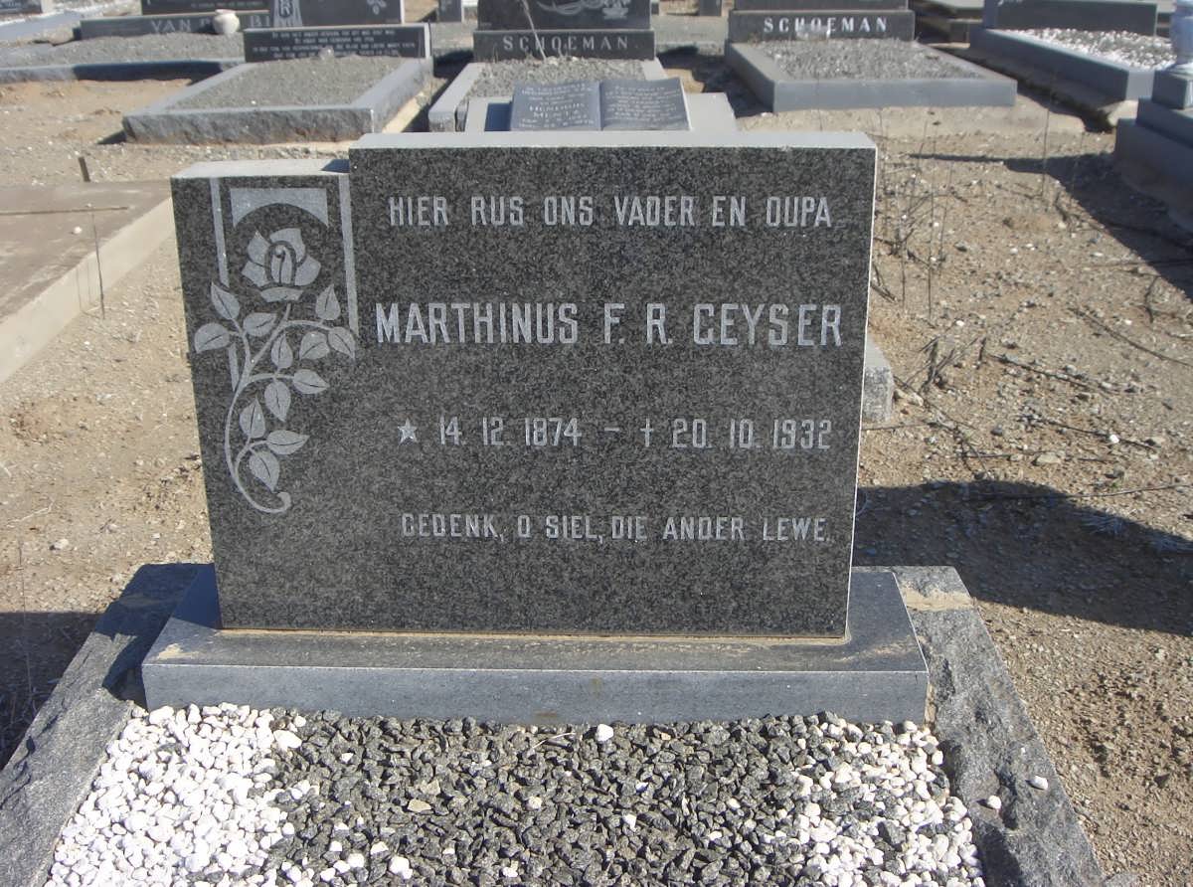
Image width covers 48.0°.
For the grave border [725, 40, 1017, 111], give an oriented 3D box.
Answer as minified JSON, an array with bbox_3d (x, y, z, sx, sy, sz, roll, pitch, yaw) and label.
[{"bbox_3d":[1.429,-2.082,7.487,1.170,0.140,2.150,-1,22,-1],"label":"grave border"}]

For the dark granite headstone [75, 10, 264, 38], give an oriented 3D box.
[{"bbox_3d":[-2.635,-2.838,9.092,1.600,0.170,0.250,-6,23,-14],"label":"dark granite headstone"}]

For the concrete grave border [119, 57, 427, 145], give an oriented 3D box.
[{"bbox_3d":[-1.439,-1.732,6.629,1.000,0.120,2.200,0,22,0],"label":"concrete grave border"}]

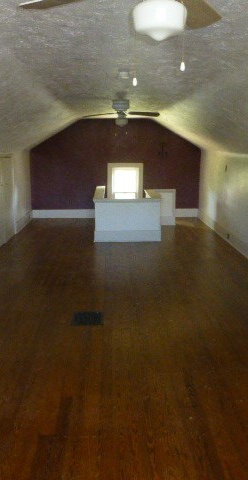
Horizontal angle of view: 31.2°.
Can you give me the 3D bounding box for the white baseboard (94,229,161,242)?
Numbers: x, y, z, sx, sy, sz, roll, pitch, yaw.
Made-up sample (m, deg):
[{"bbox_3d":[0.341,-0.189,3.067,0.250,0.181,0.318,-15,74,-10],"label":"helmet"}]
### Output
[{"bbox_3d":[0.072,-0.060,7.633,1.155,0.190,0.025,0,12,-2],"label":"white baseboard"}]

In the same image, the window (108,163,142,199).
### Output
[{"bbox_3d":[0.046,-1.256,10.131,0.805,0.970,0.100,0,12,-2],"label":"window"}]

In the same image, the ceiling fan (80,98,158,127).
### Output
[{"bbox_3d":[-0.034,-1.736,6.098,1.080,0.370,1.080,0,12,-2],"label":"ceiling fan"}]

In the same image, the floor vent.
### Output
[{"bbox_3d":[-0.338,0.742,4.185,0.280,0.020,0.340,0,12,-2],"label":"floor vent"}]

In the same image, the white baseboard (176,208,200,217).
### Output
[{"bbox_3d":[1.445,-0.613,10.318,0.605,0.195,0.025,0,12,-2],"label":"white baseboard"}]

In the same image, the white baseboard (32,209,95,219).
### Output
[{"bbox_3d":[-1.356,-0.594,10.227,1.480,0.195,0.025,0,12,-2],"label":"white baseboard"}]

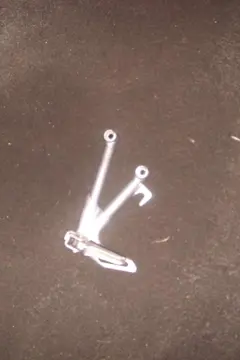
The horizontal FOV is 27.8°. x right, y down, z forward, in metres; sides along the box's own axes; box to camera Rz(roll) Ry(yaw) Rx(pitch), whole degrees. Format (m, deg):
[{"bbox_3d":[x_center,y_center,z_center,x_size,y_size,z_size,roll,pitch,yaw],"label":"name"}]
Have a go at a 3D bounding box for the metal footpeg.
[{"bbox_3d":[0.001,0.034,0.870,0.140,0.050,0.248,18,71,6],"label":"metal footpeg"}]

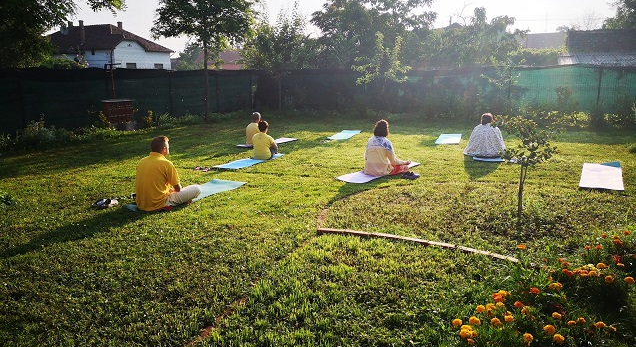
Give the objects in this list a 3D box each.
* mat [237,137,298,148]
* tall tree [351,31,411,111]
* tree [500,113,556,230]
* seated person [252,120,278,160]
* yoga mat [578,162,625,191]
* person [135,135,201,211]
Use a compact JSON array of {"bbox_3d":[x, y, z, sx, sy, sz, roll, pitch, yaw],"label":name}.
[{"bbox_3d":[-1.228,-0.772,12.407,0.582,0.015,1.680,8,15,38],"label":"mat"},{"bbox_3d":[2.390,-3.748,18.626,1.997,3.020,1.997,0,12,0],"label":"tall tree"},{"bbox_3d":[2.286,-0.027,5.400,0.550,1.210,0.520,-1,12,0],"label":"tree"},{"bbox_3d":[-1.069,-0.709,10.200,0.650,0.820,0.650,4,13,23],"label":"seated person"},{"bbox_3d":[4.286,0.030,7.500,0.600,0.020,1.800,6,13,29],"label":"yoga mat"},{"bbox_3d":[-1.934,-0.025,6.250,0.740,0.920,0.720,5,13,28],"label":"person"}]

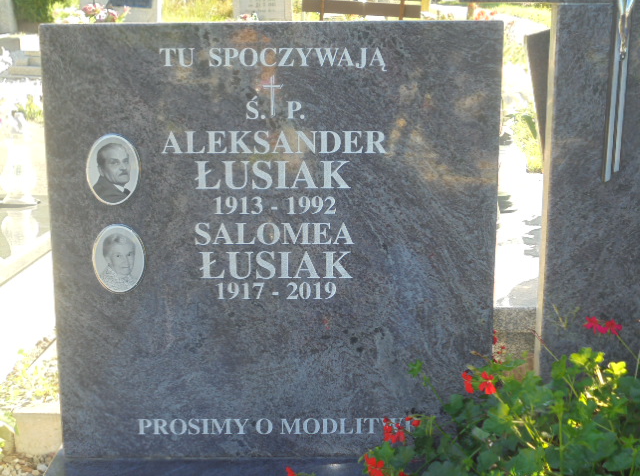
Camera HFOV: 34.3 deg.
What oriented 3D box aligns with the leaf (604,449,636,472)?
[{"bbox_3d":[0.453,0.335,1.560,0.048,0.036,0.033,0,15,0],"label":"leaf"}]

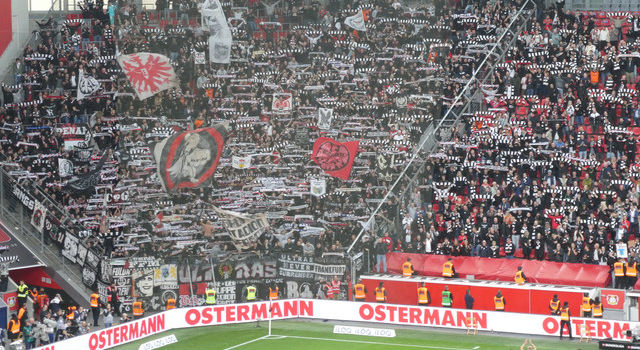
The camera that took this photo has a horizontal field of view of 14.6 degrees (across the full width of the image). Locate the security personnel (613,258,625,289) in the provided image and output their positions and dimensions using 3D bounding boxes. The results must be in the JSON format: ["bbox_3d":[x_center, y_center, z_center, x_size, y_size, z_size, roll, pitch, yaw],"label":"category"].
[{"bbox_3d":[14.177,4.829,118.435,0.550,1.780,0.450,1,6,12],"label":"security personnel"}]

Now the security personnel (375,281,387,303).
[{"bbox_3d":[2.961,6.085,120.805,0.580,1.800,0.380,2,6,25],"label":"security personnel"}]

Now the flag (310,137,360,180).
[{"bbox_3d":[0.729,-0.830,125.500,2.400,2.050,0.450,0,5,0],"label":"flag"}]

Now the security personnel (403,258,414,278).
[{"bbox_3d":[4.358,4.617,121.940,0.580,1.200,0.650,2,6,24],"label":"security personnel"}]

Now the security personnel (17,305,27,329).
[{"bbox_3d":[-13.644,6.789,114.833,0.380,1.800,0.520,-5,7,-35],"label":"security personnel"}]

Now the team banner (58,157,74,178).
[{"bbox_3d":[-12.695,-0.376,125.000,0.820,1.000,0.150,-1,5,-6],"label":"team banner"}]

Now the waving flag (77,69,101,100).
[{"bbox_3d":[-12.289,-4.804,132.500,1.270,1.580,0.300,-1,5,-3],"label":"waving flag"}]

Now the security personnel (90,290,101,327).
[{"bbox_3d":[-10.682,6.361,118.892,0.550,1.790,0.450,2,6,27],"label":"security personnel"}]

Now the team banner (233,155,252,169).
[{"bbox_3d":[-3.931,-0.634,126.608,1.022,0.715,0.120,-1,6,-3],"label":"team banner"}]

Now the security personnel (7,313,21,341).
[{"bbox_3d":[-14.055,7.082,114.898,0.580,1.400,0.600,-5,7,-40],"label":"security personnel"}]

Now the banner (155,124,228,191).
[{"bbox_3d":[-6.562,-0.830,125.500,3.700,3.300,0.600,-1,5,-5],"label":"banner"}]

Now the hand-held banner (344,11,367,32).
[{"bbox_3d":[2.007,-8.733,141.087,1.220,1.250,0.250,-1,6,0],"label":"hand-held banner"}]

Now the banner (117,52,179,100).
[{"bbox_3d":[-8.990,-5.186,130.083,3.254,2.519,0.600,-1,6,-9],"label":"banner"}]

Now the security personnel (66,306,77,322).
[{"bbox_3d":[-11.271,6.671,113.358,0.550,1.750,0.420,0,5,0],"label":"security personnel"}]

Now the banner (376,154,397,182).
[{"bbox_3d":[3.373,-0.380,126.608,1.022,1.430,0.120,0,6,9],"label":"banner"}]

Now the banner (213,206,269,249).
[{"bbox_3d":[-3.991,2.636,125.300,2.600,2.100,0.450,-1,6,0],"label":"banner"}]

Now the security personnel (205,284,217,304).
[{"bbox_3d":[-5.212,6.198,119.869,0.600,1.800,0.380,-1,6,0],"label":"security personnel"}]

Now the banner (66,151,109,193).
[{"bbox_3d":[-11.907,-0.128,127.823,2.150,2.100,0.400,-1,6,0],"label":"banner"}]

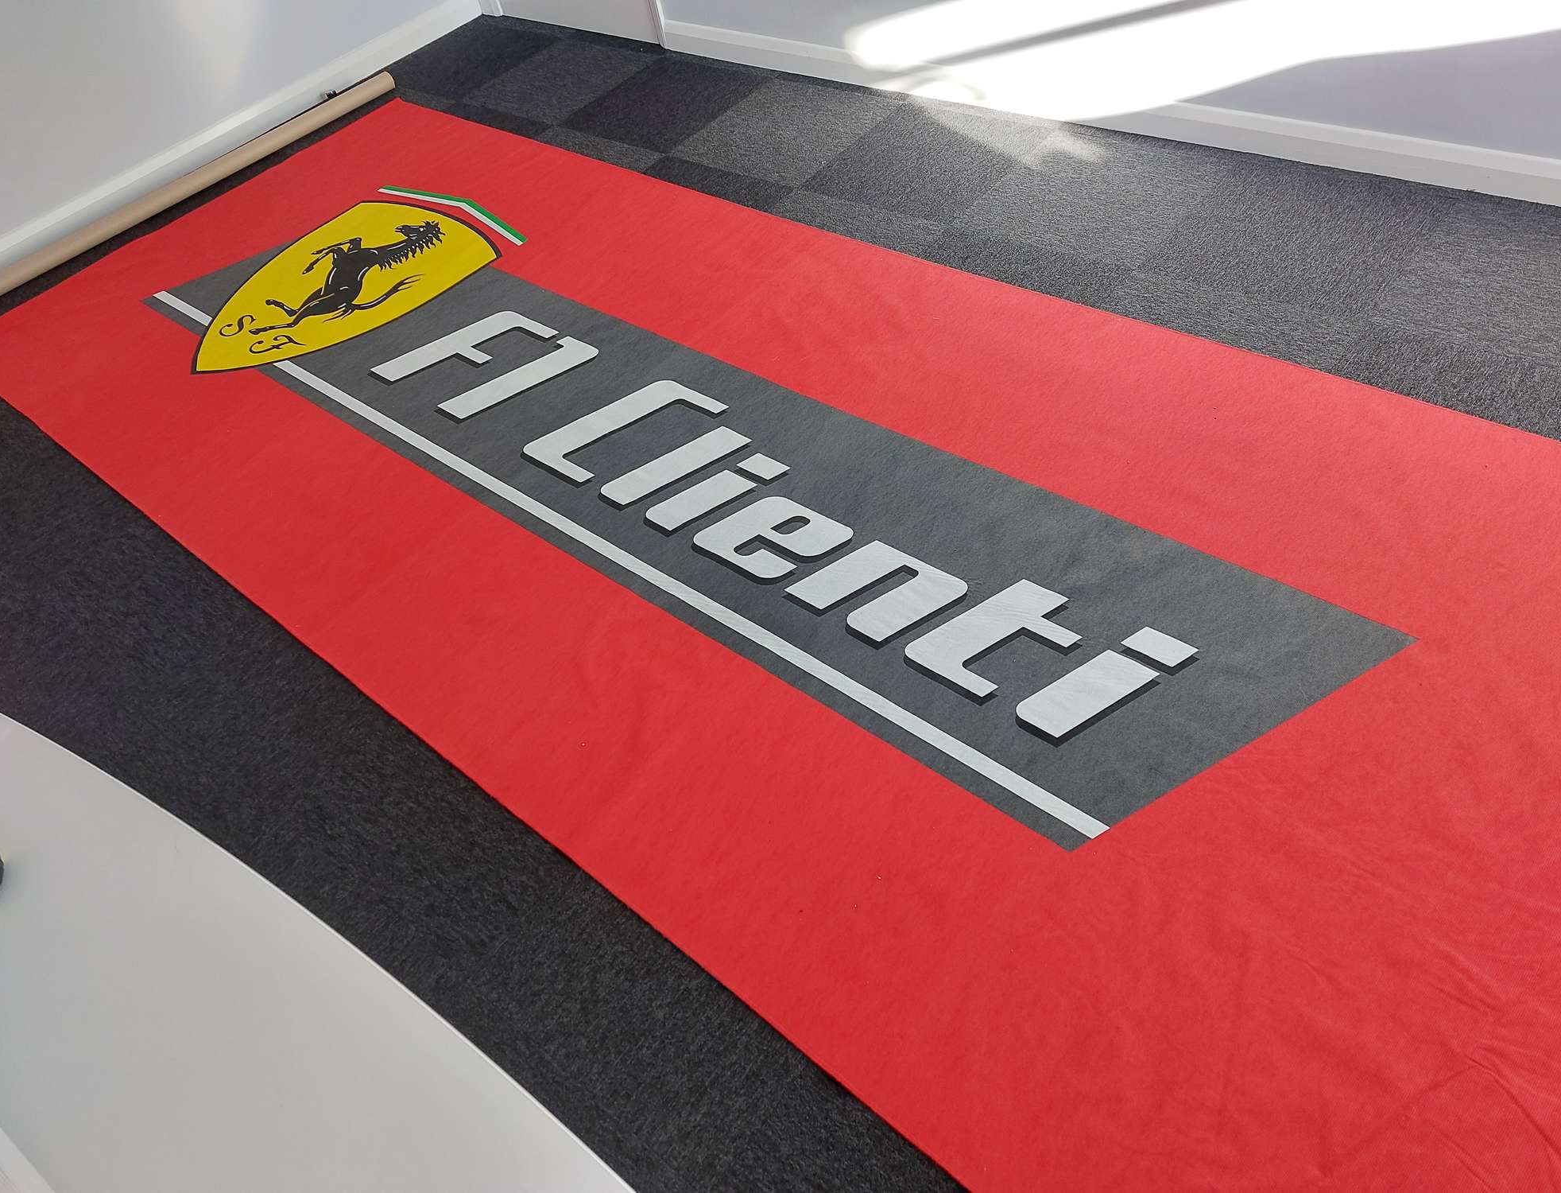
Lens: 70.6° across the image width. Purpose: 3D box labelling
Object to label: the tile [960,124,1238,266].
[{"bbox_3d":[0.774,-0.996,2.757,0.500,0.010,0.500,27,60,31],"label":"tile"}]

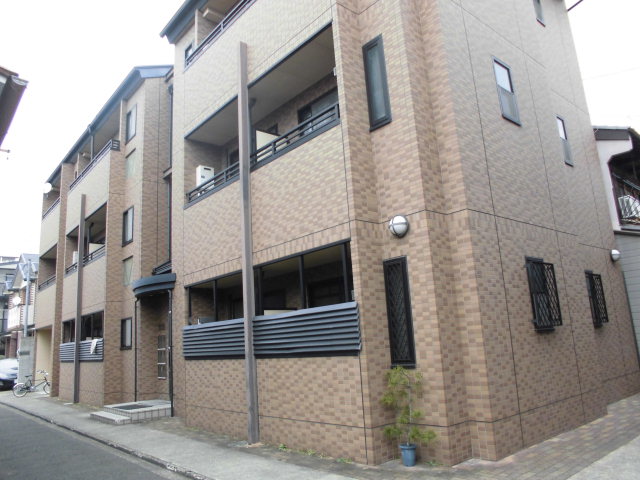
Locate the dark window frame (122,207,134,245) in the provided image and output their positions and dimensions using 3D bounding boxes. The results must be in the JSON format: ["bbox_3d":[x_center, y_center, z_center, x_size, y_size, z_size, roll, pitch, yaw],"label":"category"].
[{"bbox_3d":[-5.626,-0.378,14.114,0.100,1.050,0.820,7,-16,-41],"label":"dark window frame"}]

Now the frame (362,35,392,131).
[{"bbox_3d":[0.757,-2.178,6.636,0.100,1.310,0.385,7,-16,-41],"label":"frame"}]

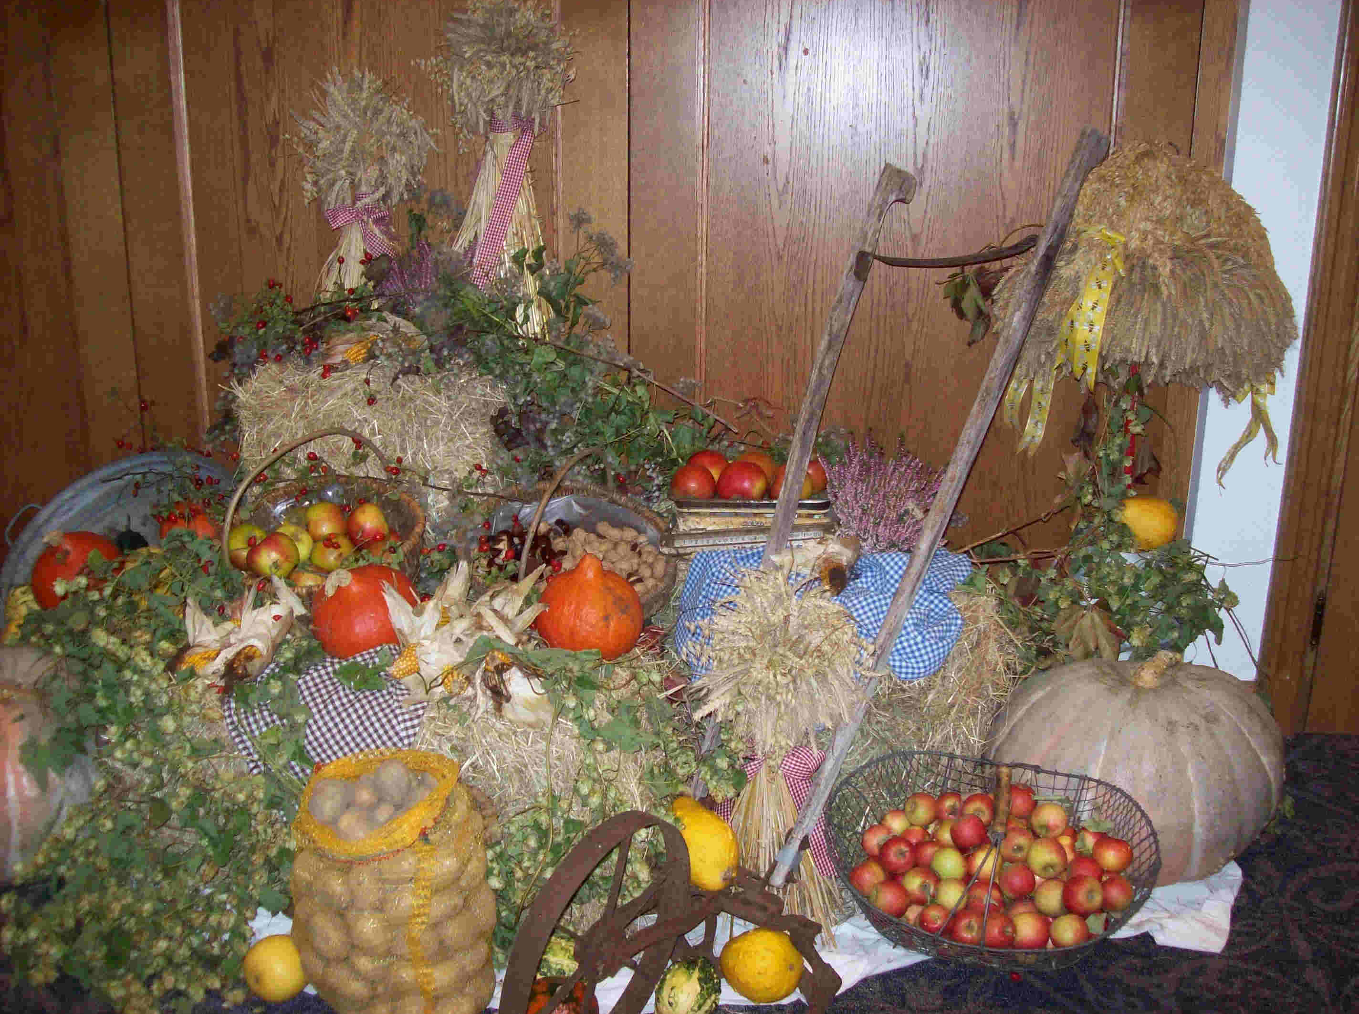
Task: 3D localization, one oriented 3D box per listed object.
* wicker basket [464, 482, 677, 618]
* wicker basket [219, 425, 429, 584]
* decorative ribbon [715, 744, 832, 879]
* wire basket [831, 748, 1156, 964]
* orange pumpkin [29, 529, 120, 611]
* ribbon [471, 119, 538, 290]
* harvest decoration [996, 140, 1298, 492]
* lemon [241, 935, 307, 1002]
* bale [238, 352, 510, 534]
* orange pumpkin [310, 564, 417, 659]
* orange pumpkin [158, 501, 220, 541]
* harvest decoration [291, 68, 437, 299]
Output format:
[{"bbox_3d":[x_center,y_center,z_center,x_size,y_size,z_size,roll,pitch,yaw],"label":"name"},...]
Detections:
[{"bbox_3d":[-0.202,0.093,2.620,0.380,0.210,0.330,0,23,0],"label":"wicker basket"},{"bbox_3d":[-0.653,0.019,2.600,0.370,0.330,0.330,0,23,0],"label":"wicker basket"},{"bbox_3d":[0.163,0.518,2.420,0.200,0.210,0.110,0,15,0],"label":"decorative ribbon"},{"bbox_3d":[0.566,0.628,2.523,0.550,0.260,0.500,1,21,0],"label":"wire basket"},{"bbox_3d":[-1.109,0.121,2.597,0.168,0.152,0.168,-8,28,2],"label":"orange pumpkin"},{"bbox_3d":[-0.362,-0.630,2.920,0.138,0.365,0.100,0,15,0],"label":"ribbon"},{"bbox_3d":[0.905,-0.378,2.760,0.600,0.640,0.560,0,15,0],"label":"harvest decoration"},{"bbox_3d":[-0.661,0.754,2.312,0.115,0.112,0.112,1,15,0],"label":"lemon"},{"bbox_3d":[-0.628,-0.106,2.938,0.500,0.390,0.420,1,15,0],"label":"bale"},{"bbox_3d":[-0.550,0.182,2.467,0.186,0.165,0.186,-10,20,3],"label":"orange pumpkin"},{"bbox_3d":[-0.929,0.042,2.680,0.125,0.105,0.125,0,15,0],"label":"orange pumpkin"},{"bbox_3d":[-0.631,-0.633,2.815,0.280,0.480,0.250,1,15,0],"label":"harvest decoration"}]

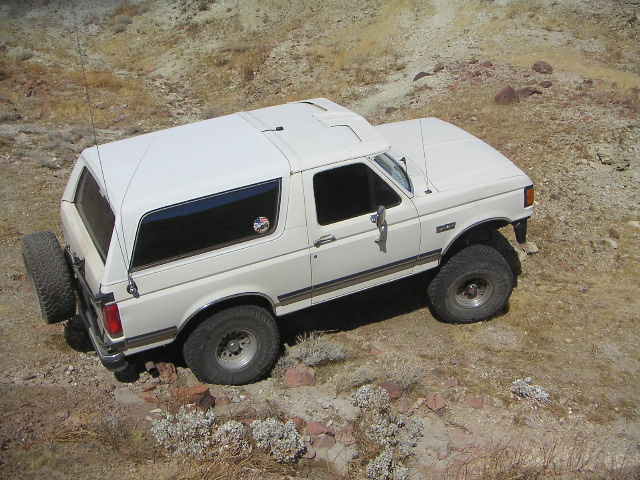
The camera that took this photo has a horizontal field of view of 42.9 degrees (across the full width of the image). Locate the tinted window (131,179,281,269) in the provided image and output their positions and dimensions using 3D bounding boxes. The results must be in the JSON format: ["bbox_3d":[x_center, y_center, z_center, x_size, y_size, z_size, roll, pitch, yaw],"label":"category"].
[{"bbox_3d":[-0.955,-0.138,6.933,1.460,0.480,0.050,-16,19,-20],"label":"tinted window"}]

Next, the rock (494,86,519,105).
[{"bbox_3d":[3.181,-2.464,13.874,0.400,0.280,0.340,0,29,0],"label":"rock"}]

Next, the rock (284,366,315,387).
[{"bbox_3d":[-0.195,1.288,7.730,0.275,0.180,0.220,-2,28,0],"label":"rock"}]

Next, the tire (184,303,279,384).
[{"bbox_3d":[-0.826,0.995,7.657,0.860,0.860,0.300,-15,30,-20],"label":"tire"}]

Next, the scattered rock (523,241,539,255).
[{"bbox_3d":[2.630,0.100,10.188,0.200,0.120,0.170,0,29,0],"label":"scattered rock"}]

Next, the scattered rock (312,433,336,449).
[{"bbox_3d":[0.039,1.747,7.088,0.210,0.120,0.160,0,29,0],"label":"scattered rock"}]

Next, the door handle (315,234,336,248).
[{"bbox_3d":[0.048,0.013,7.384,0.230,0.065,0.055,-16,31,-20],"label":"door handle"}]

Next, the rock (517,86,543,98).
[{"bbox_3d":[3.554,-2.502,13.800,0.420,0.180,0.290,-2,28,0],"label":"rock"}]

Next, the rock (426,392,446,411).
[{"bbox_3d":[1.062,1.472,7.416,0.185,0.120,0.170,-2,30,0],"label":"rock"}]

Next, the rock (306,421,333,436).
[{"bbox_3d":[-0.004,1.627,7.020,0.225,0.115,0.170,-2,28,0],"label":"rock"}]

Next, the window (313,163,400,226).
[{"bbox_3d":[0.342,-0.469,7.505,0.870,0.500,0.060,-16,17,-20],"label":"window"}]

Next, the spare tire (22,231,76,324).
[{"bbox_3d":[-2.673,0.372,8.048,0.310,0.870,0.870,-16,31,-20],"label":"spare tire"}]

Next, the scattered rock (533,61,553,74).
[{"bbox_3d":[4.105,-3.183,15.009,0.360,0.220,0.300,0,29,0],"label":"scattered rock"}]

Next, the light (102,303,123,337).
[{"bbox_3d":[-1.766,0.645,6.954,0.100,0.340,0.160,-15,32,-20],"label":"light"}]

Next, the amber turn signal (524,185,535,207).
[{"bbox_3d":[2.152,-0.460,8.407,0.110,0.220,0.080,-16,30,-20],"label":"amber turn signal"}]

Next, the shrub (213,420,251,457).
[{"bbox_3d":[-0.761,1.707,6.996,0.340,0.280,0.330,0,29,0],"label":"shrub"}]

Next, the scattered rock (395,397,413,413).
[{"bbox_3d":[0.758,1.494,7.390,0.170,0.105,0.150,-2,30,0],"label":"scattered rock"}]

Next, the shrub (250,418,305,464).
[{"bbox_3d":[-0.361,1.713,6.915,0.480,0.350,0.440,0,29,0],"label":"shrub"}]

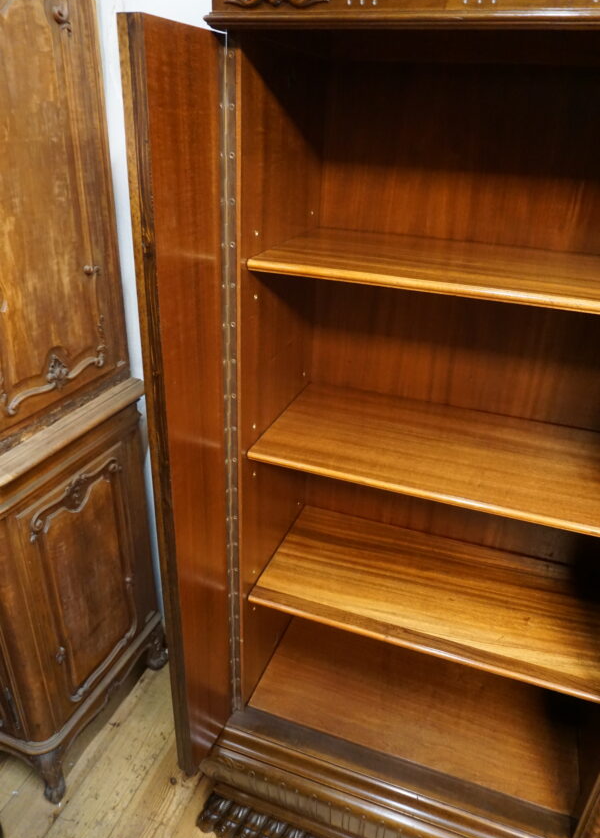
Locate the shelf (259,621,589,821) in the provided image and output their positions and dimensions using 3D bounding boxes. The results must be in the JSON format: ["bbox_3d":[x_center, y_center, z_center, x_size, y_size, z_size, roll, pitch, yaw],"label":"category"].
[{"bbox_3d":[0.267,0.646,1.407,0.691,0.021,0.350,11,28,17],"label":"shelf"}]

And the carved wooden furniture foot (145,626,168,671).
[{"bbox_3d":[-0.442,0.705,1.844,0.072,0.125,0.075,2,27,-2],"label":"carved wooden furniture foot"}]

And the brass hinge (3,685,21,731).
[{"bbox_3d":[-0.637,0.641,1.323,0.015,0.128,0.015,11,28,17],"label":"brass hinge"}]

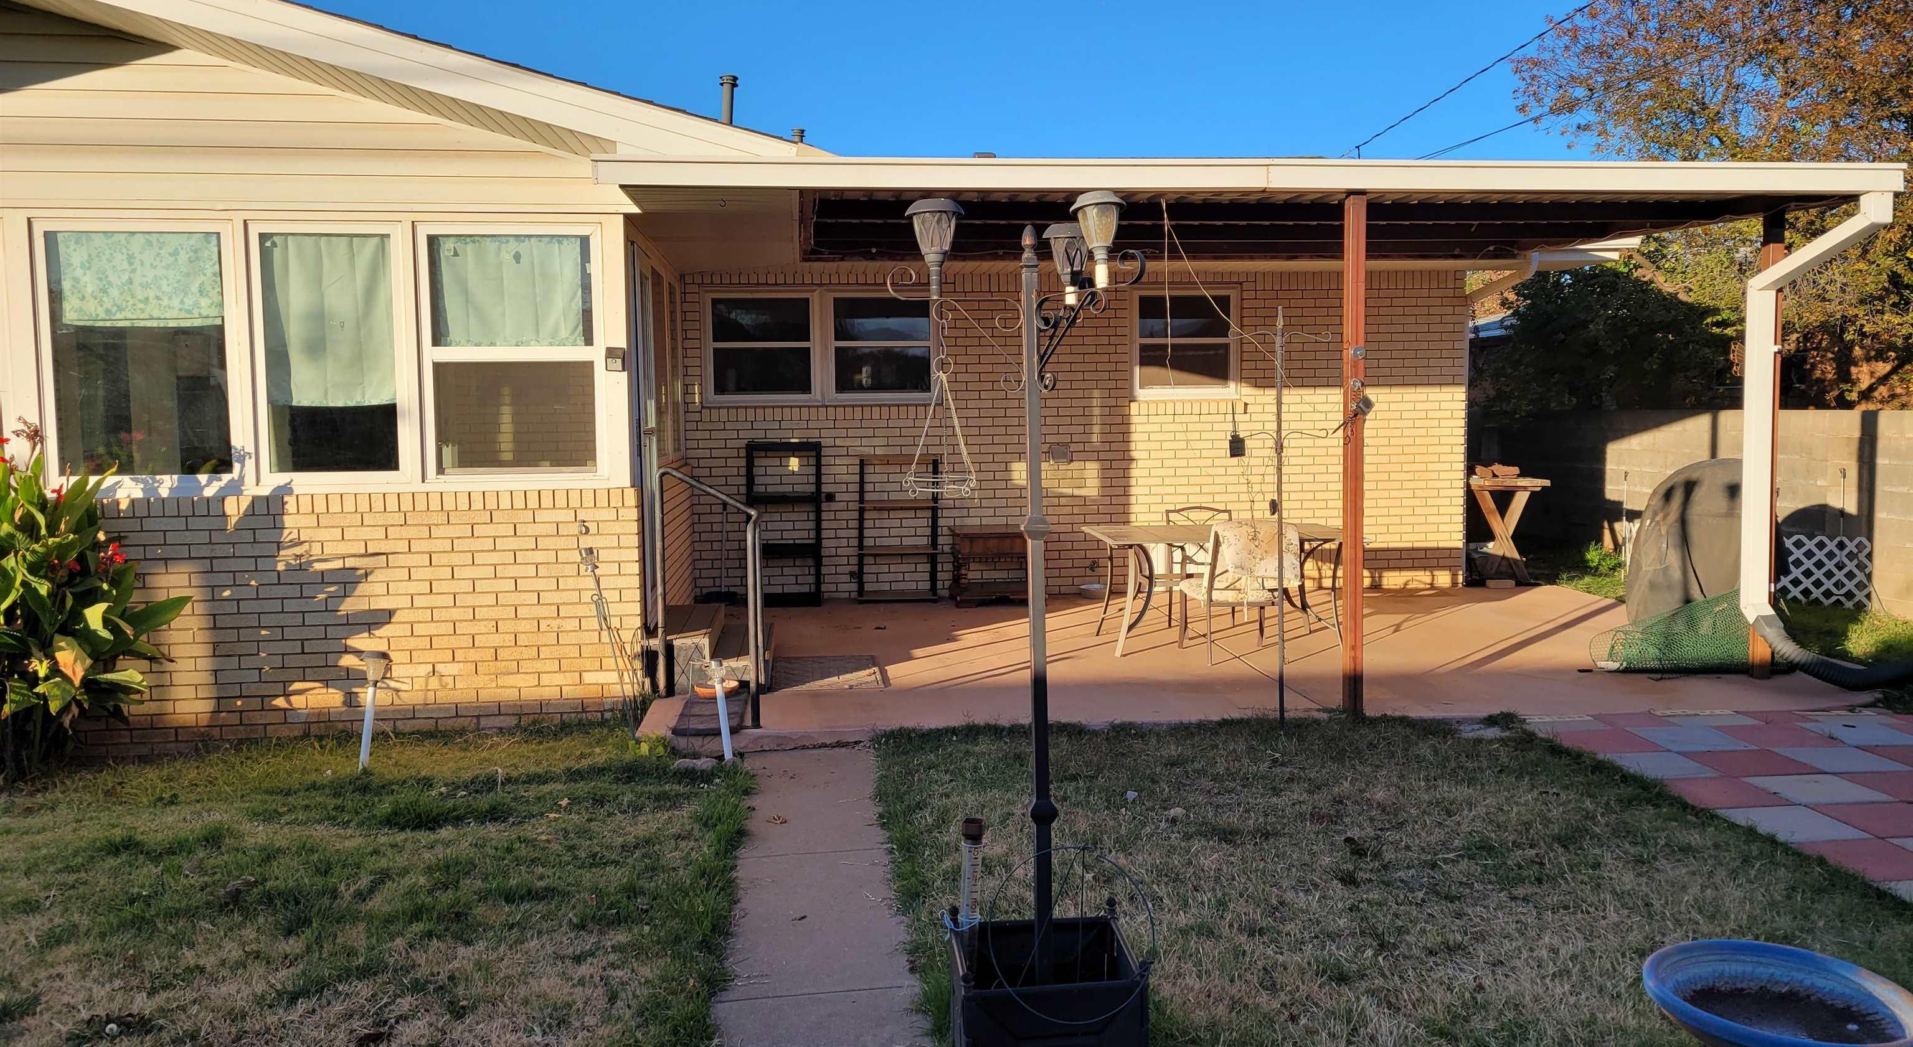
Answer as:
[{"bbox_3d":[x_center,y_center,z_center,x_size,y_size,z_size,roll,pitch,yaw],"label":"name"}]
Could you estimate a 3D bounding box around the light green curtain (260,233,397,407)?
[{"bbox_3d":[-3.101,-1.002,7.095,0.637,0.853,0.050,-1,4,-8],"label":"light green curtain"}]

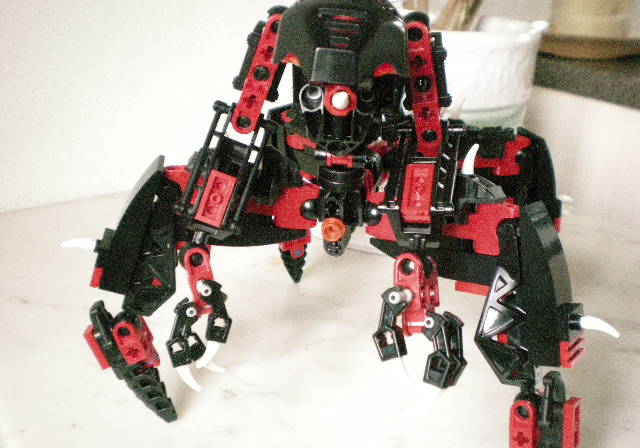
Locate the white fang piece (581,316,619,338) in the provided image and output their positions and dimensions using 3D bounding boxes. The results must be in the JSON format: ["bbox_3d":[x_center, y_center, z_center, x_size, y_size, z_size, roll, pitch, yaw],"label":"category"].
[{"bbox_3d":[0.080,0.029,0.200,0.013,0.006,0.004,18,23,12],"label":"white fang piece"}]

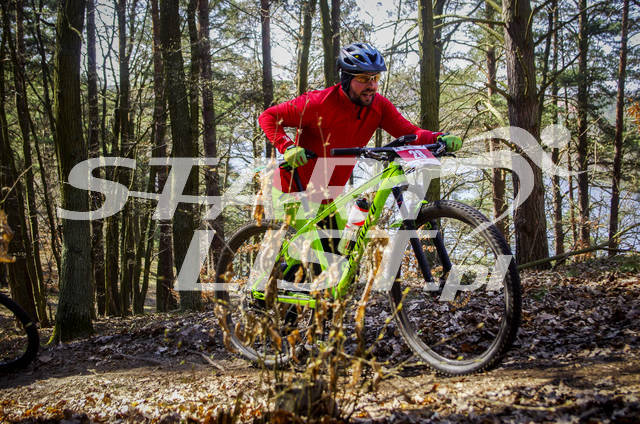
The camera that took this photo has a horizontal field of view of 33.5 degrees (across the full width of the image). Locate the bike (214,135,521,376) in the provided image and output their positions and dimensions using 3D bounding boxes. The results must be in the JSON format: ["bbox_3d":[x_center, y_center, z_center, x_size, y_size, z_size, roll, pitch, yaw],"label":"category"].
[{"bbox_3d":[0.130,0.206,4.886,1.875,1.060,0.750,-6,-2,44],"label":"bike"}]

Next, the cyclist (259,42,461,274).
[{"bbox_3d":[0.110,-0.030,5.200,0.700,1.630,1.030,-4,4,-33],"label":"cyclist"}]

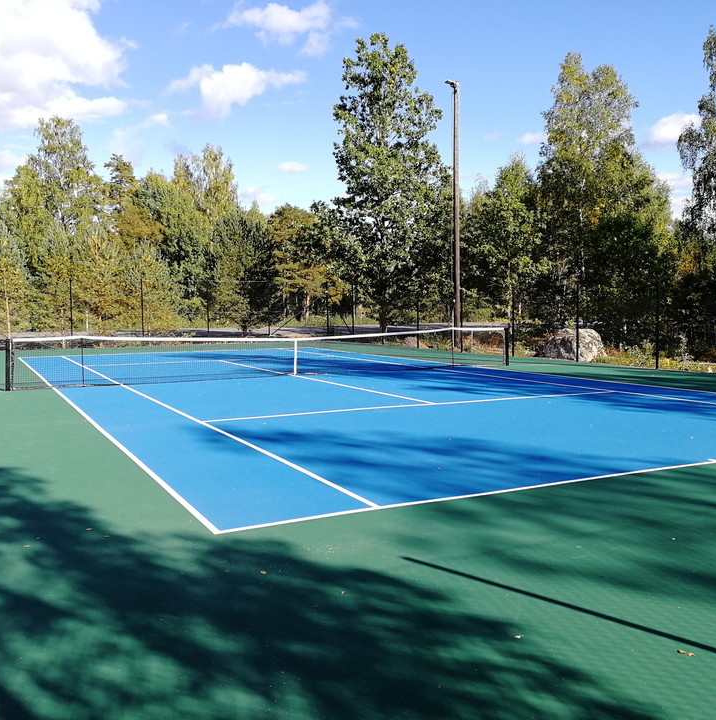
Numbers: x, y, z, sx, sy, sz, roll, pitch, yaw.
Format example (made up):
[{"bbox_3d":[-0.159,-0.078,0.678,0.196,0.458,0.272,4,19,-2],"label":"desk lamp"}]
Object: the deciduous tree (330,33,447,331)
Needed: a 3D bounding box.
[{"bbox_3d":[1.779,-9.931,42.927,7.000,17.110,7.000,0,4,0],"label":"deciduous tree"}]

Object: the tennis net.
[{"bbox_3d":[-1.520,-0.133,18.500,12.900,1.080,0.100,-2,4,-27],"label":"tennis net"}]

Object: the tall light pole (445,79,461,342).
[{"bbox_3d":[3.862,-5.830,30.339,0.650,10.780,0.300,-1,4,-16],"label":"tall light pole"}]

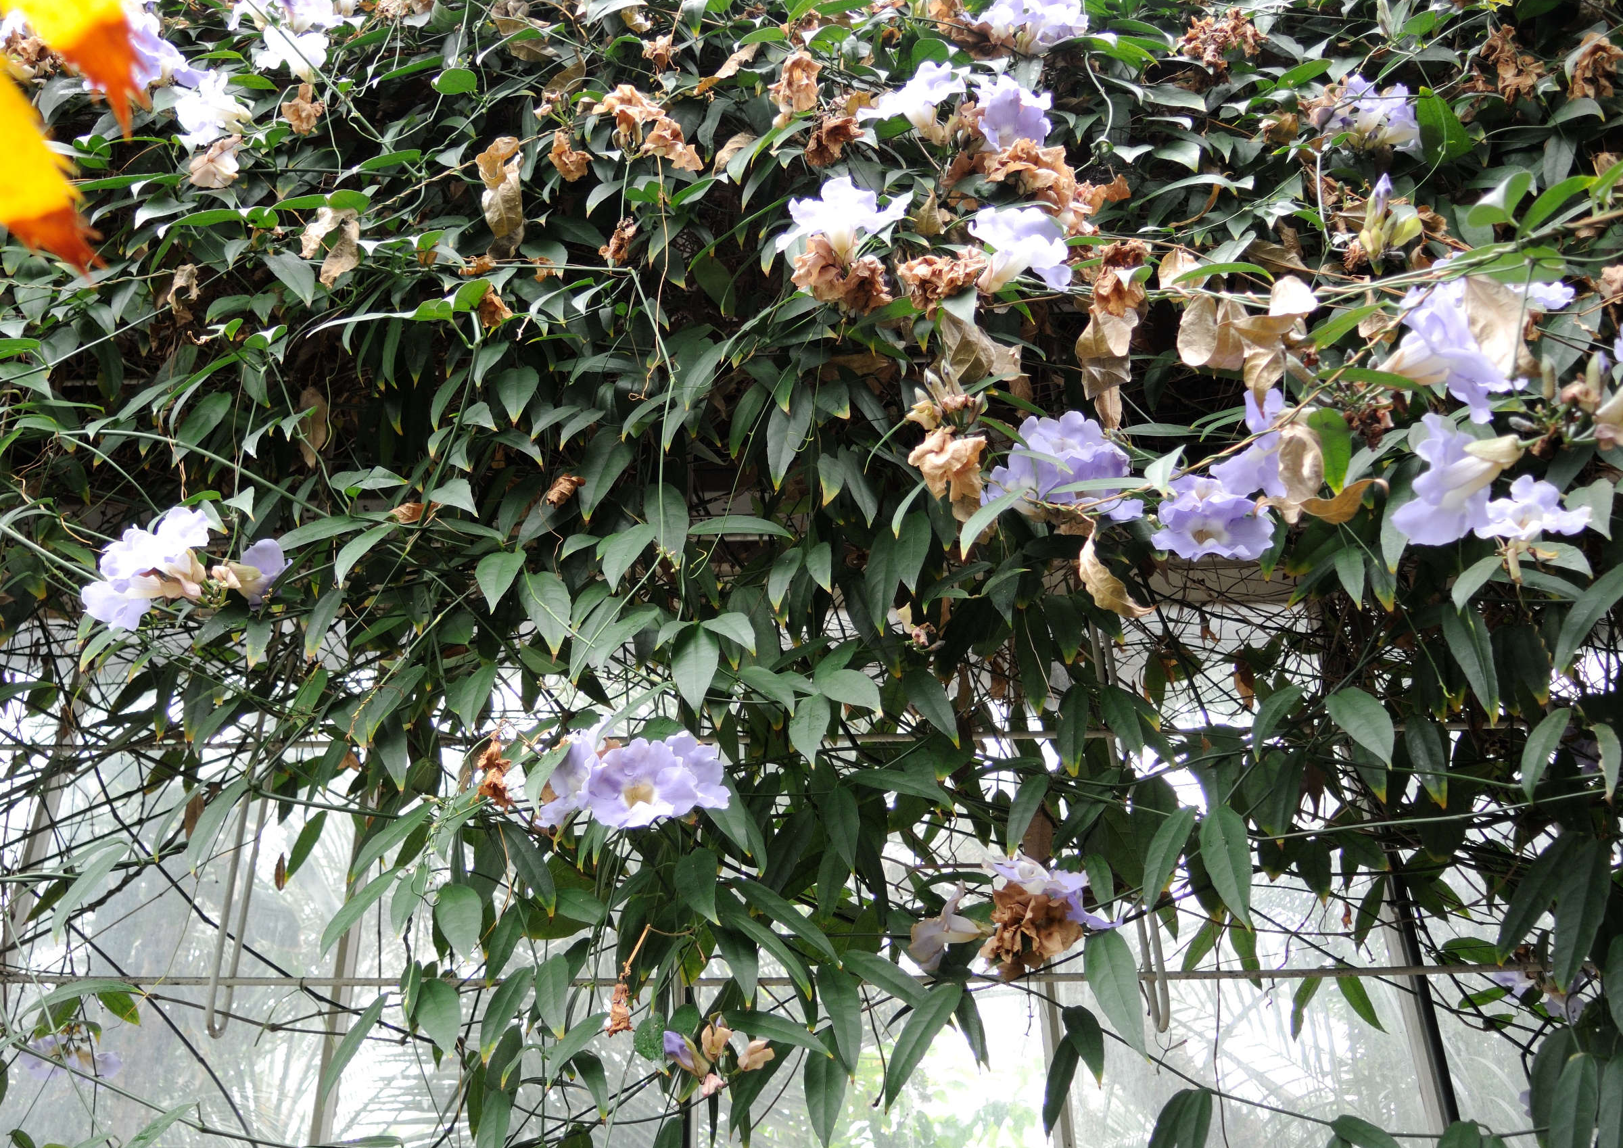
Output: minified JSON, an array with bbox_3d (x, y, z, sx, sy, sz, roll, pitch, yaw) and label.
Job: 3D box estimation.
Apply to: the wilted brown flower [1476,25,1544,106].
[{"bbox_3d":[0.788,-0.574,1.480,0.075,0.085,0.060,-1,-29,0],"label":"wilted brown flower"}]

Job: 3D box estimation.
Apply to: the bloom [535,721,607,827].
[{"bbox_3d":[-0.175,0.149,0.970,0.055,0.077,0.068,8,-30,-41],"label":"bloom"}]

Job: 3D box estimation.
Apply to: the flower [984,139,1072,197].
[{"bbox_3d":[0.203,-0.380,1.227,0.079,0.044,0.046,1,-32,-6],"label":"flower"}]

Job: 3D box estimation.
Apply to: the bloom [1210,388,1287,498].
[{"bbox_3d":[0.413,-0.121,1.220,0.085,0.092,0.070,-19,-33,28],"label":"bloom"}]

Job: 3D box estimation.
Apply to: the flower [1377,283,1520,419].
[{"bbox_3d":[0.484,-0.170,0.998,0.091,0.081,0.071,-3,-32,2],"label":"flower"}]

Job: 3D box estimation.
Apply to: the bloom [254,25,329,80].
[{"bbox_3d":[-0.490,-0.492,1.240,0.066,0.056,0.050,-16,-71,23],"label":"bloom"}]

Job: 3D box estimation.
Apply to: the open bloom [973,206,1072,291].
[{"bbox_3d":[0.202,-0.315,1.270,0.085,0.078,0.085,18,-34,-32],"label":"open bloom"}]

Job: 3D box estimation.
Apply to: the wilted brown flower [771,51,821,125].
[{"bbox_3d":[-0.018,-0.530,1.430,0.056,0.078,0.050,-1,-29,0],"label":"wilted brown flower"}]

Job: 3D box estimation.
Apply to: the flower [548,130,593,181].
[{"bbox_3d":[-0.284,-0.494,1.550,0.050,0.056,0.045,-2,-29,0],"label":"flower"}]

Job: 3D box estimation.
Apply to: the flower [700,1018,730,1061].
[{"bbox_3d":[-0.087,0.425,1.200,0.028,0.040,0.028,-2,-29,0],"label":"flower"}]

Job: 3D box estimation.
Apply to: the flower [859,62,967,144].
[{"bbox_3d":[0.078,-0.360,1.000,0.082,0.062,0.052,-18,-74,25],"label":"flower"}]

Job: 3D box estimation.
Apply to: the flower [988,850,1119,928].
[{"bbox_3d":[0.197,0.259,1.071,0.100,0.052,0.060,-6,-32,6],"label":"flower"}]

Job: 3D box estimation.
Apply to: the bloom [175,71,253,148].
[{"bbox_3d":[-0.547,-0.424,1.200,0.060,0.068,0.066,6,-32,-24],"label":"bloom"}]

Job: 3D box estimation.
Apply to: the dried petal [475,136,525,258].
[{"bbox_3d":[-0.296,-0.359,1.248,0.046,0.120,0.040,-2,-32,-1],"label":"dried petal"}]

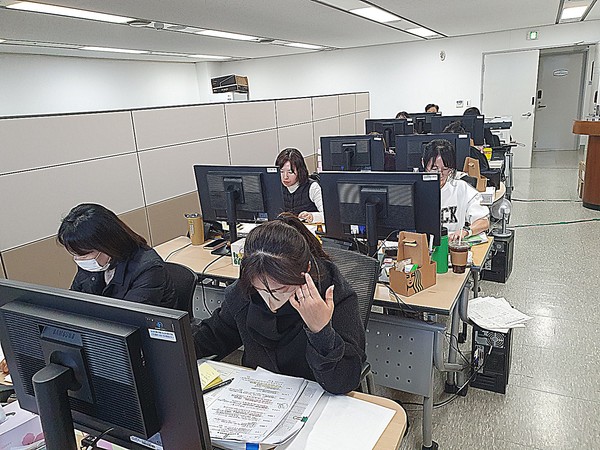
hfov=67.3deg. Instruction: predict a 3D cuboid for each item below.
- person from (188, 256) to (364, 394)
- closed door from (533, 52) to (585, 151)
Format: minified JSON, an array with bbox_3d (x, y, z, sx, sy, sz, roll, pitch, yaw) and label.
[{"bbox_3d":[-0.059,0.564,1.563,0.580,1.200,0.740,5,18,27],"label":"person"},{"bbox_3d":[5.754,-2.688,10.001,0.900,2.090,0.070,4,18,27],"label":"closed door"}]

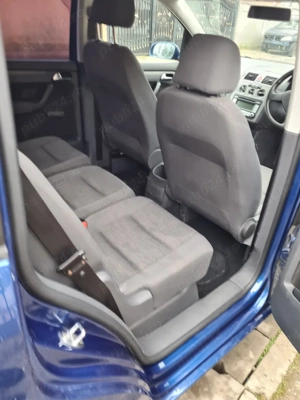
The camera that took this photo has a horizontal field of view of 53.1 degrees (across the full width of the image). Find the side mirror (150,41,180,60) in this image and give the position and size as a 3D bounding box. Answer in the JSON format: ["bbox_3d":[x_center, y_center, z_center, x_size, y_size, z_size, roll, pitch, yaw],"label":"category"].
[{"bbox_3d":[0.125,-1.188,2.420,0.220,0.165,0.130,25,36,34],"label":"side mirror"}]

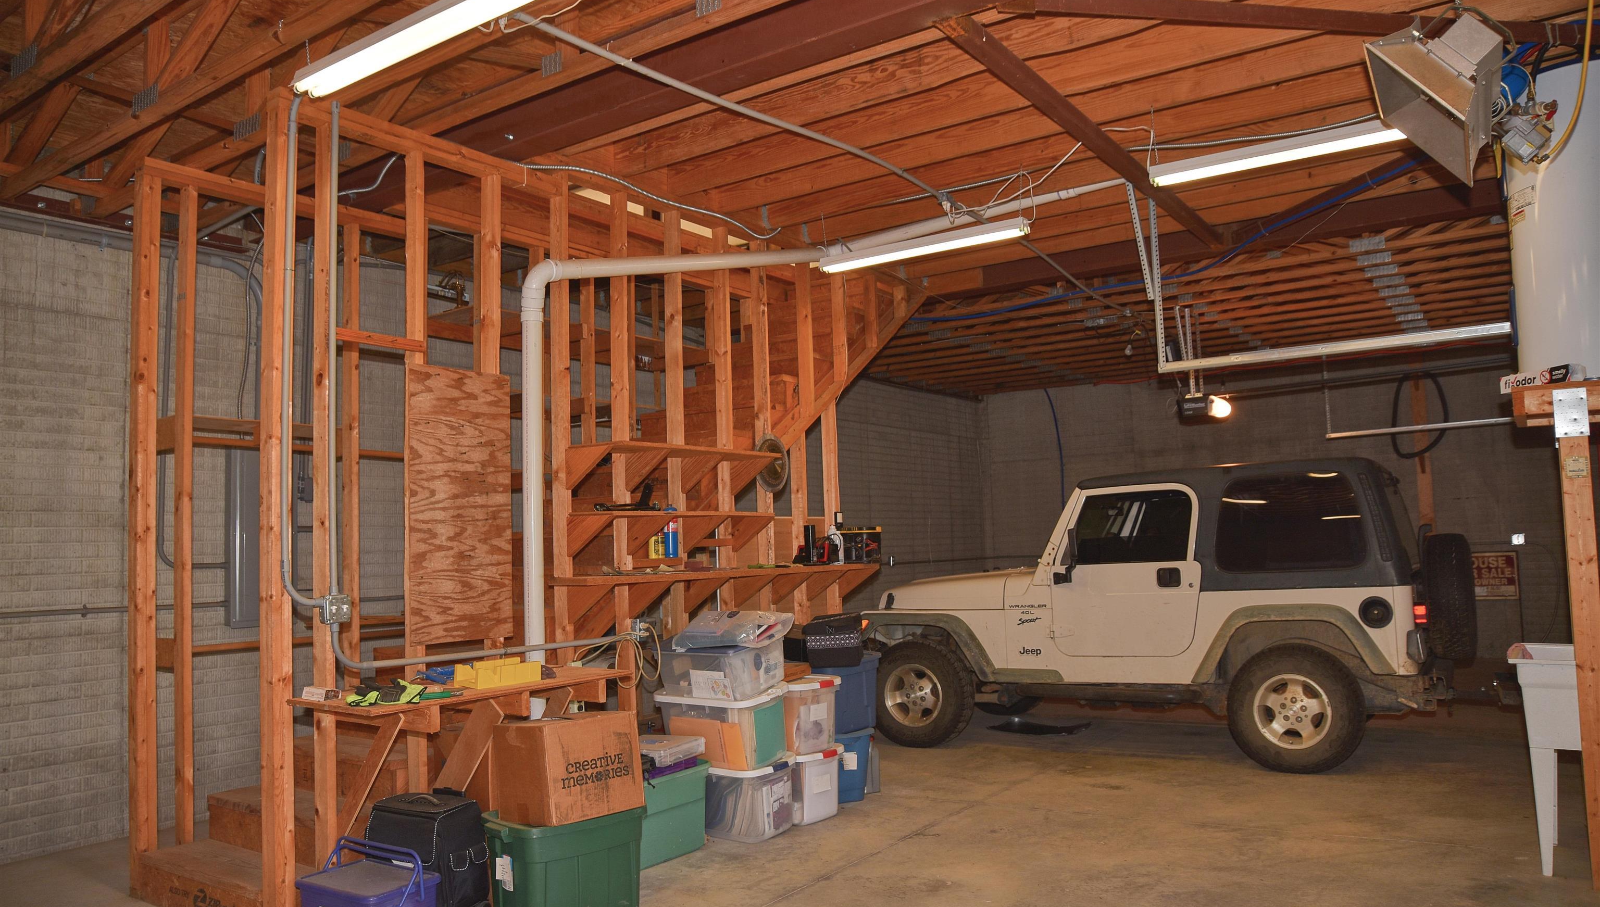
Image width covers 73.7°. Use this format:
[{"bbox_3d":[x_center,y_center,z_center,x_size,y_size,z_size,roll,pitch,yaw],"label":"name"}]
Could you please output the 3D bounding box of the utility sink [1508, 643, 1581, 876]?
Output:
[{"bbox_3d":[3.102,1.180,4.110,0.590,0.850,0.610,-5,-6,33],"label":"utility sink"}]

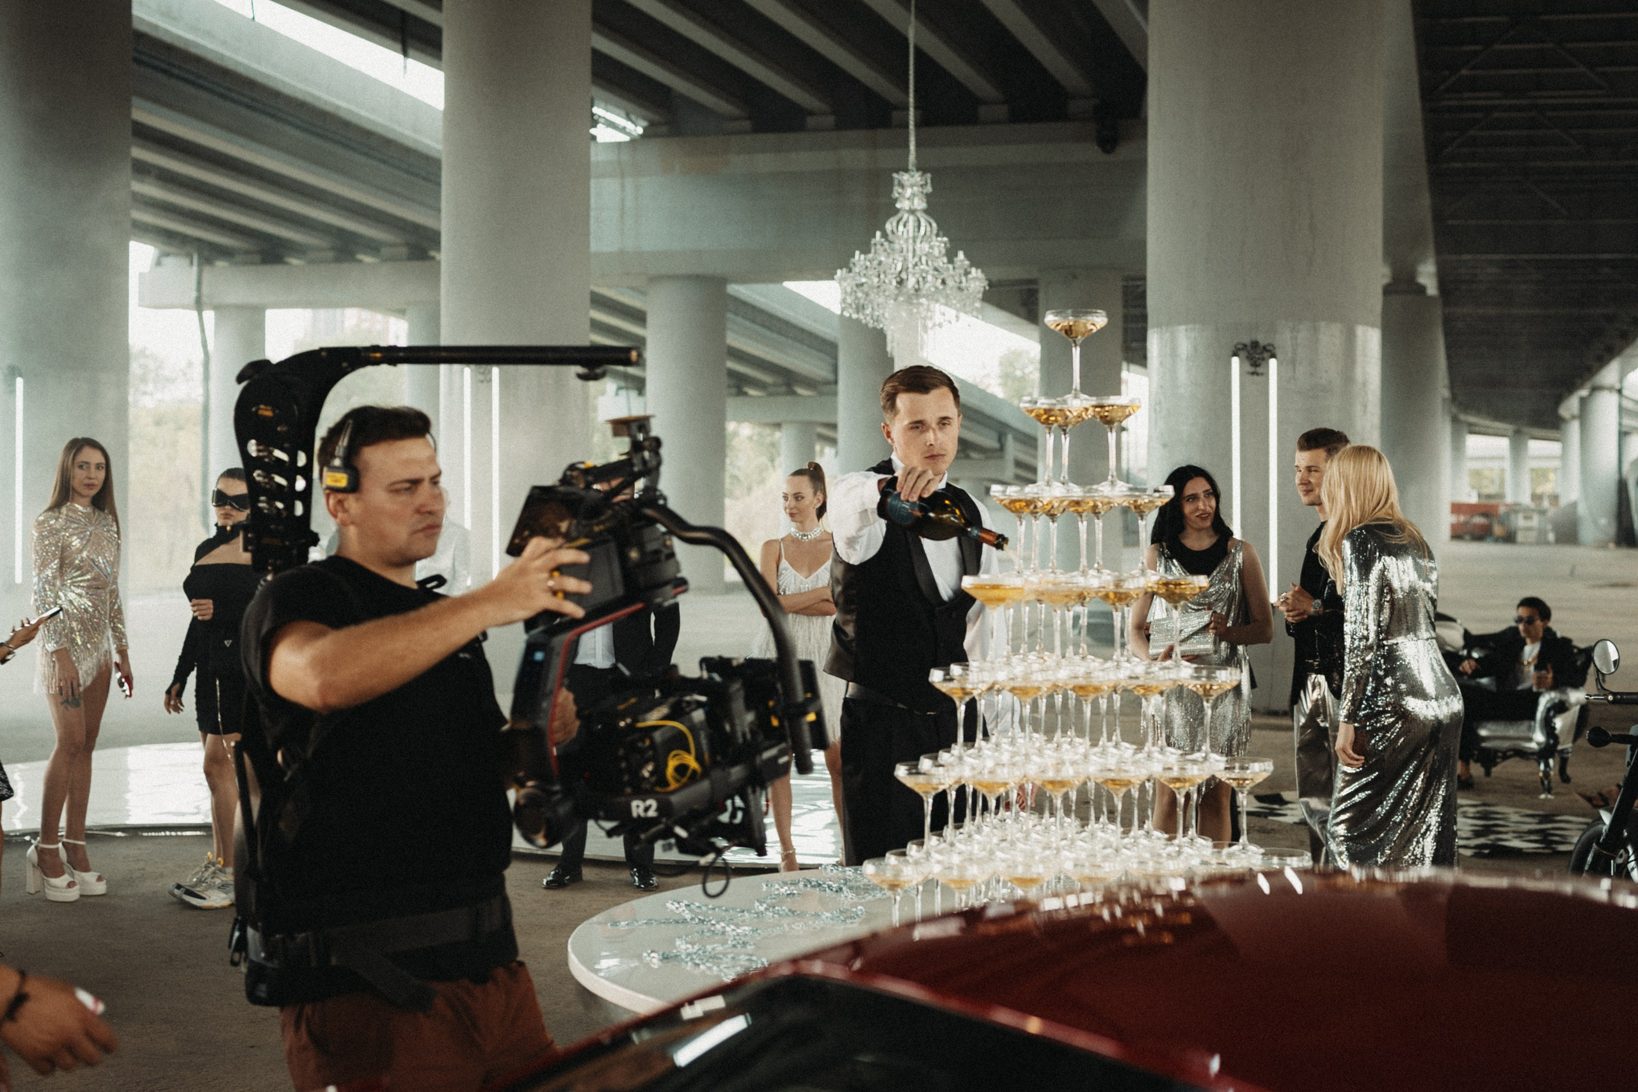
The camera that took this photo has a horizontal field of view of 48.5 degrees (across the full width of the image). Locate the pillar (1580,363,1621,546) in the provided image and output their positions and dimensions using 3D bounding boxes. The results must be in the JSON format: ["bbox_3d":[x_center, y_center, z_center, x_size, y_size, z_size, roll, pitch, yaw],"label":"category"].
[{"bbox_3d":[39.476,-4.493,92.000,1.950,9.100,1.950,0,1,0],"label":"pillar"}]

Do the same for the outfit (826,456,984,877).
[{"bbox_3d":[0.188,0.575,3.950,0.430,1.520,0.300,0,1,-27],"label":"outfit"}]

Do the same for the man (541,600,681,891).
[{"bbox_3d":[-0.860,0.493,7.600,0.570,1.830,0.360,0,1,9],"label":"man"}]

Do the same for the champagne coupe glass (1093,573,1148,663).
[{"bbox_3d":[0.530,0.127,3.235,0.113,0.162,0.113,0,1,0],"label":"champagne coupe glass"}]

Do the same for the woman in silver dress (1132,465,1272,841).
[{"bbox_3d":[1.409,0.561,6.700,0.520,1.710,0.360,0,1,0],"label":"woman in silver dress"}]

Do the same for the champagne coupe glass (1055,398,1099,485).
[{"bbox_3d":[0.458,-0.192,3.385,0.113,0.162,0.113,0,1,0],"label":"champagne coupe glass"}]

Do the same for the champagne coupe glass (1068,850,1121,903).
[{"bbox_3d":[0.445,0.582,2.962,0.106,0.153,0.106,0,1,0],"label":"champagne coupe glass"}]

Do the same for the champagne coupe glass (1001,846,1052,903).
[{"bbox_3d":[0.338,0.587,2.967,0.107,0.151,0.107,0,1,0],"label":"champagne coupe glass"}]

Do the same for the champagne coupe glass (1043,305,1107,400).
[{"bbox_3d":[0.443,-0.331,3.136,0.107,0.151,0.107,0,1,0],"label":"champagne coupe glass"}]

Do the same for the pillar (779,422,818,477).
[{"bbox_3d":[-0.994,-2.908,93.000,1.840,6.900,1.840,0,1,0],"label":"pillar"}]

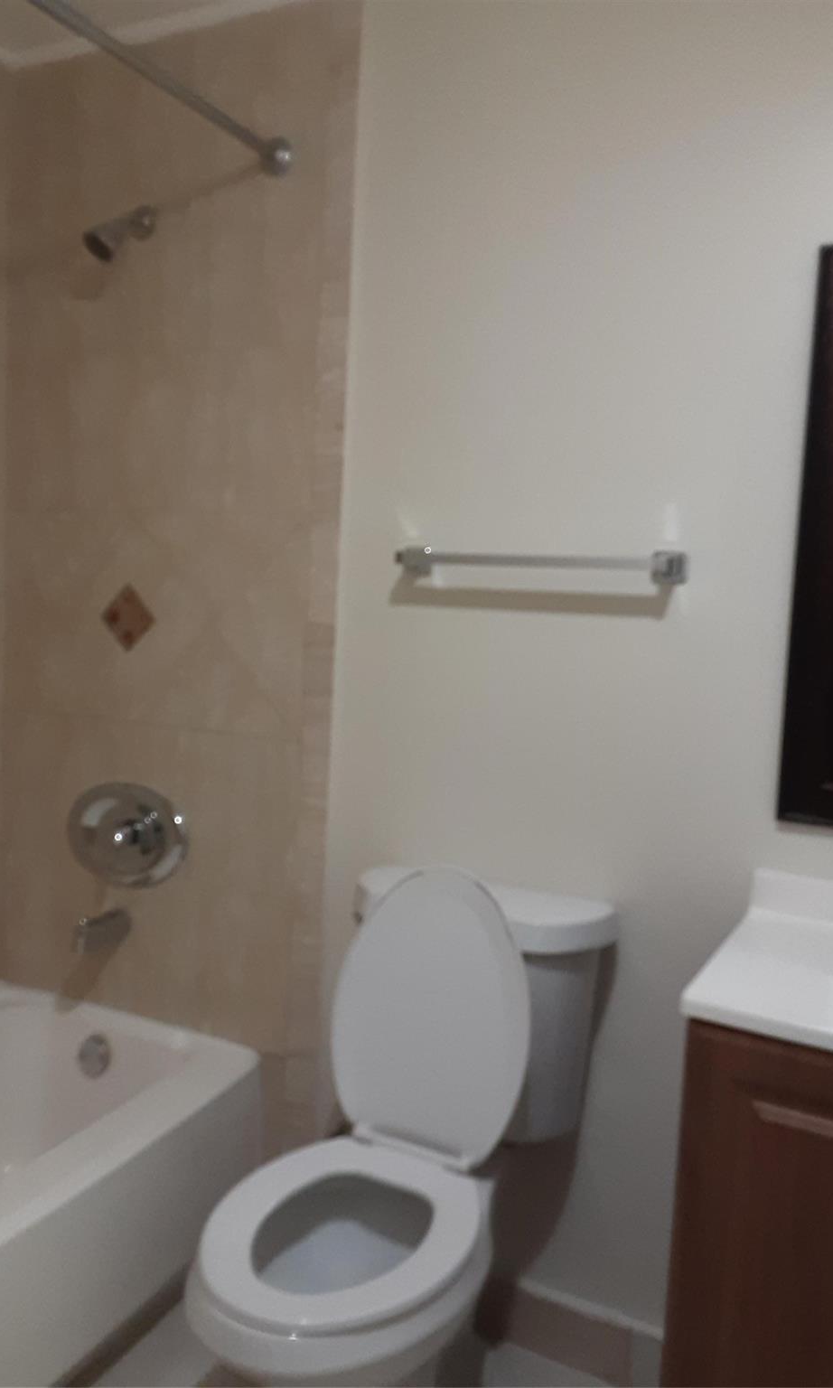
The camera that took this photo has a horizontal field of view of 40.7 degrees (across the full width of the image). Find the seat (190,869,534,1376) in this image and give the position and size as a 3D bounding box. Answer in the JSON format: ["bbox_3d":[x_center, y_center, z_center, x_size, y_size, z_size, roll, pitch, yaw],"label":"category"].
[{"bbox_3d":[-0.076,0.532,1.586,0.360,0.490,0.540,5,5,23],"label":"seat"}]

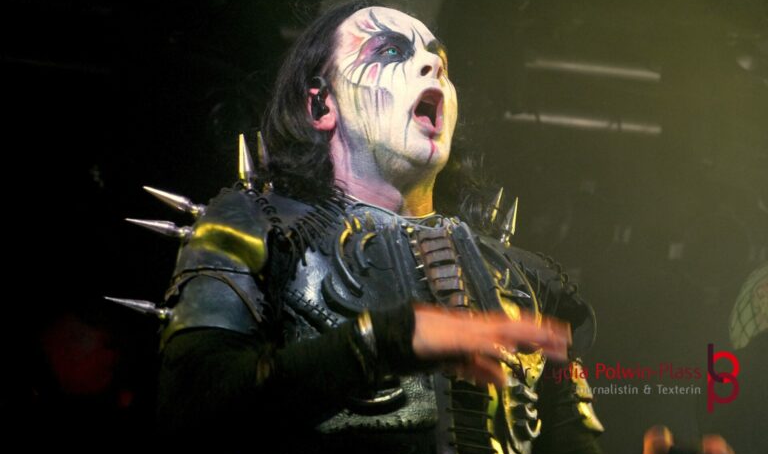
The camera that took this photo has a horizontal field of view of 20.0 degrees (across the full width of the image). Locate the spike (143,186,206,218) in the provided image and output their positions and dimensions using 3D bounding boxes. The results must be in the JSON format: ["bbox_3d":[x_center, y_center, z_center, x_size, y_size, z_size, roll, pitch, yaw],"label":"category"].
[{"bbox_3d":[-0.238,-0.031,2.460,0.078,0.015,0.015,22,0,12],"label":"spike"}]

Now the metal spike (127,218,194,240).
[{"bbox_3d":[-0.254,0.001,2.460,0.081,0.015,0.015,13,0,11],"label":"metal spike"}]

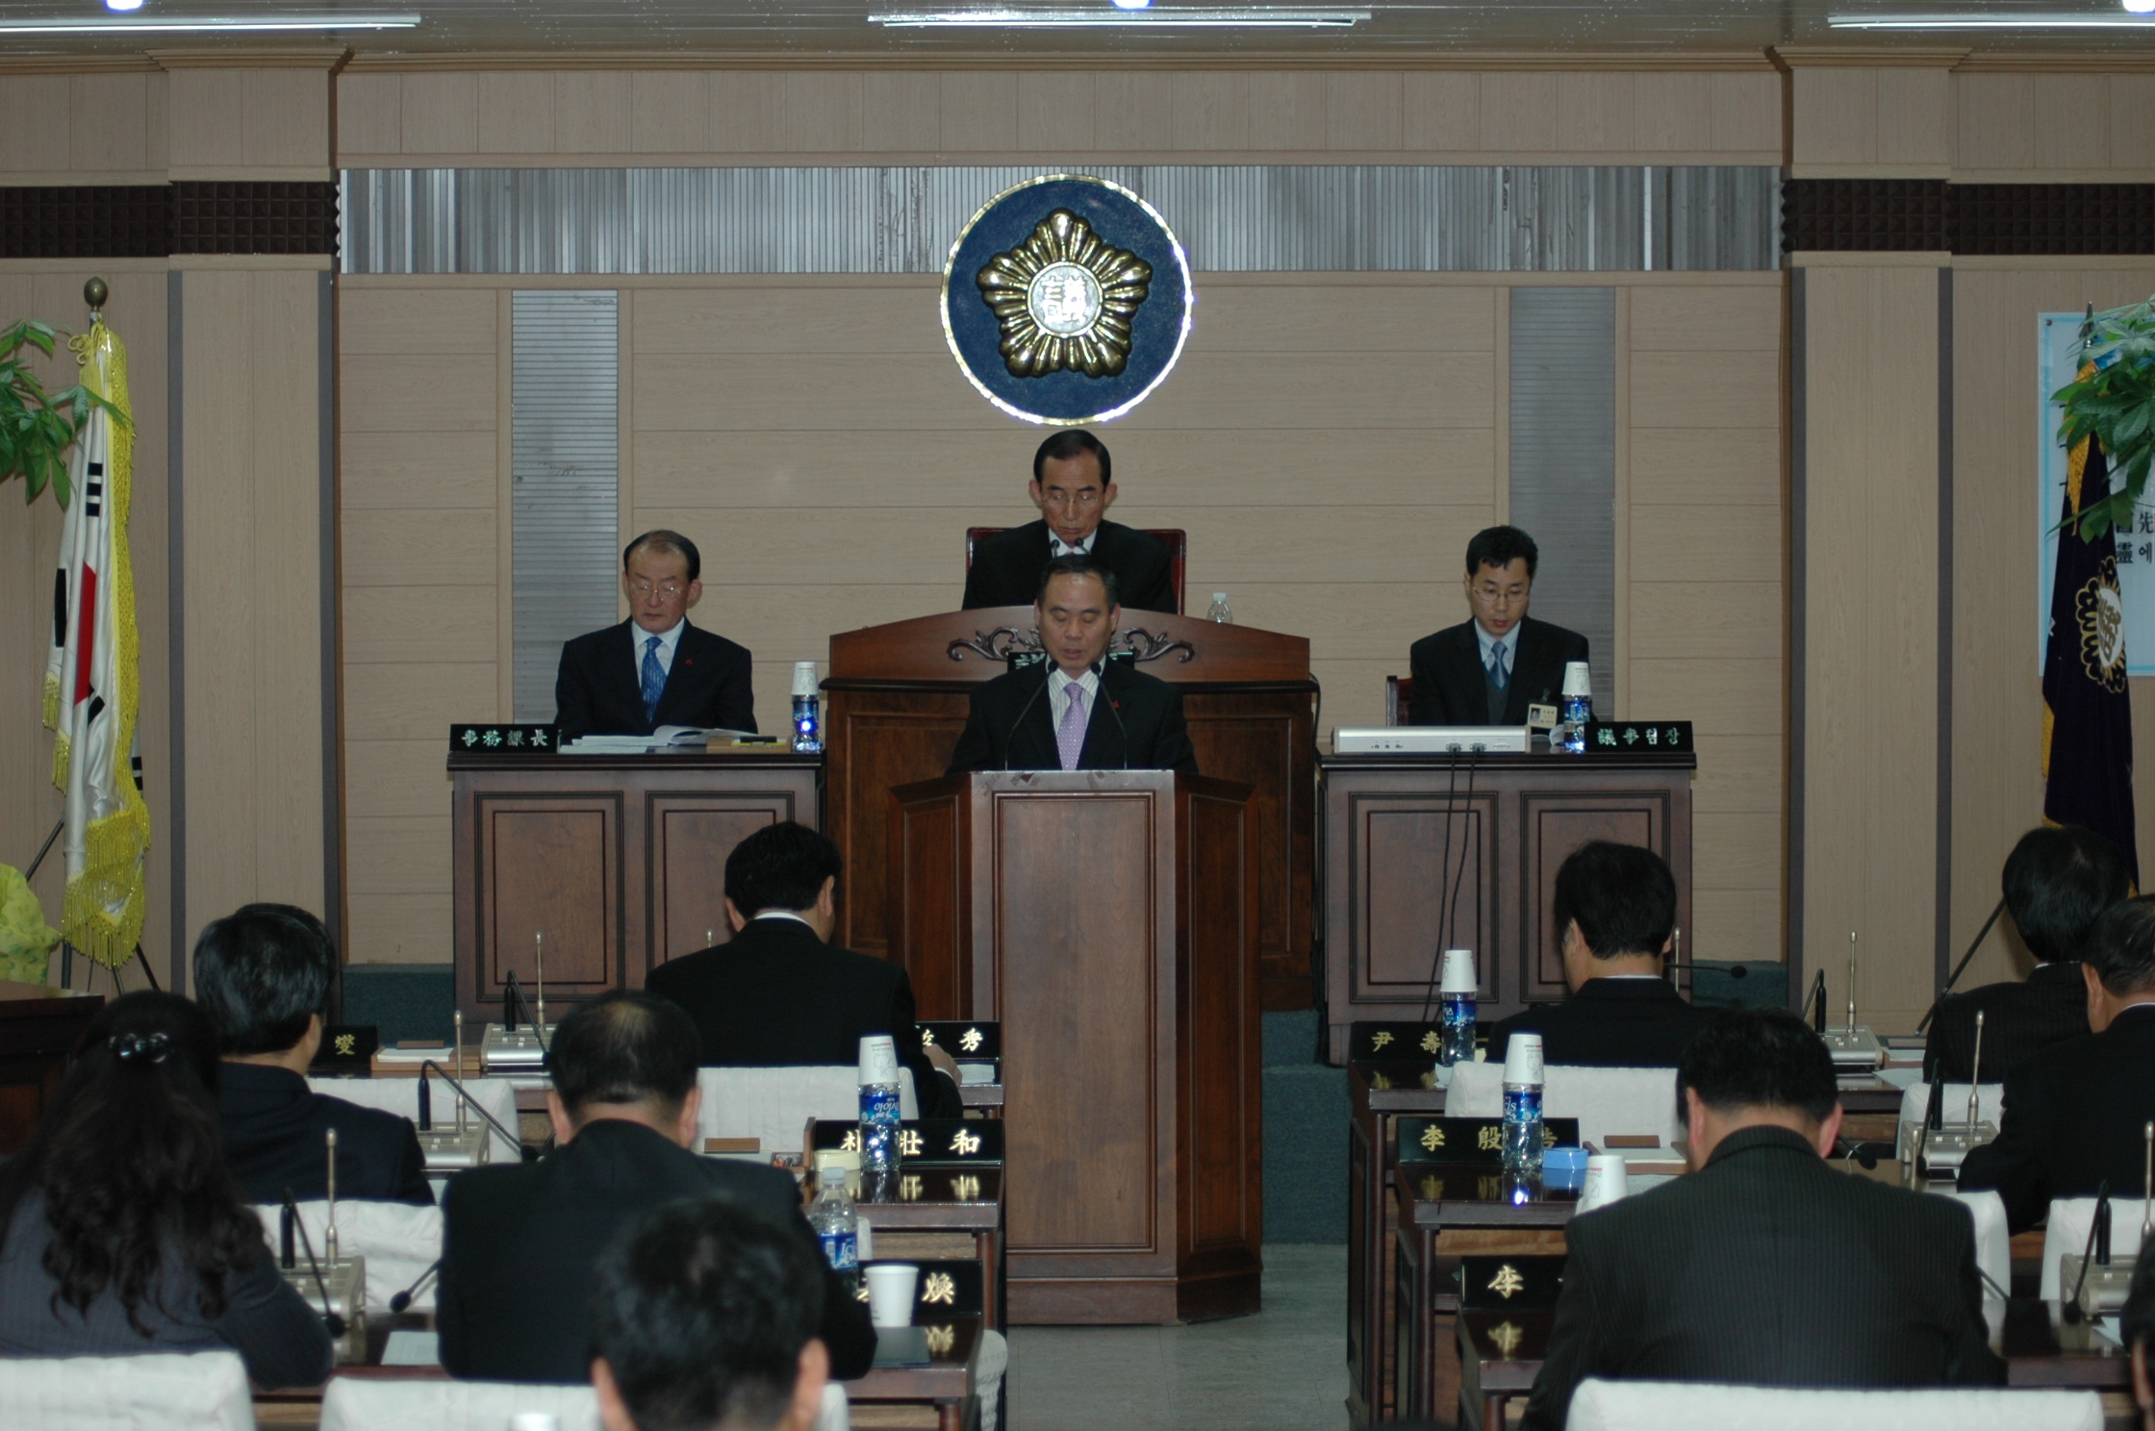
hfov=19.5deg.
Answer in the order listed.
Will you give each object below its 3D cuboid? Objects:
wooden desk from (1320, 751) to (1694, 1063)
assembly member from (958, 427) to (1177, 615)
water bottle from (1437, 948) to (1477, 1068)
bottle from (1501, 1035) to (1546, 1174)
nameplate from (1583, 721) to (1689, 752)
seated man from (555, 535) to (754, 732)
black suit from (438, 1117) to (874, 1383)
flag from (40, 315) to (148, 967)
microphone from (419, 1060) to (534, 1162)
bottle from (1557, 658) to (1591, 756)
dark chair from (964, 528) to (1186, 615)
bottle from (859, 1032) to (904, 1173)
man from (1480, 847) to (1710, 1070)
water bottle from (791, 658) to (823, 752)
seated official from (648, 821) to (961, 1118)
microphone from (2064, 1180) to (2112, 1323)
[{"bbox_3d":[1.023,0.454,15.225,0.890,0.740,0.600,0,2,0],"label":"wooden desk"},{"bbox_3d":[-0.019,-0.040,15.708,0.550,1.340,0.750,0,2,0],"label":"assembly member"},{"bbox_3d":[0.712,0.548,11.700,0.069,0.215,0.069,0,2,0],"label":"water bottle"},{"bbox_3d":[0.722,0.625,10.147,0.067,0.222,0.067,0,3,0],"label":"bottle"},{"bbox_3d":[1.345,0.051,15.069,0.262,0.071,0.055,0,3,0],"label":"nameplate"},{"bbox_3d":[-1.052,0.169,15.569,0.520,1.250,0.750,0,3,0],"label":"seated man"},{"bbox_3d":[-0.513,0.797,7.720,0.545,0.620,0.450,0,2,0],"label":"black suit"},{"bbox_3d":[-2.488,-0.188,15.900,0.280,1.650,0.240,0,2,0],"label":"flag"},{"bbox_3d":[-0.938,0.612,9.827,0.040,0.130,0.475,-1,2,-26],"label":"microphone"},{"bbox_3d":[1.201,-0.019,15.075,0.067,0.220,0.067,0,3,0],"label":"bottle"},{"bbox_3d":[0.000,0.100,15.900,0.575,1.150,0.620,0,2,0],"label":"dark chair"},{"bbox_3d":[-0.311,0.611,9.938,0.066,0.213,0.066,0,2,0],"label":"bottle"},{"bbox_3d":[0.944,0.815,11.300,0.540,1.190,0.750,0,2,-3],"label":"man"},{"bbox_3d":[-0.644,-0.015,14.979,0.066,0.218,0.066,0,2,0],"label":"water bottle"},{"bbox_3d":[-0.483,0.790,11.235,0.530,1.200,0.780,0,2,6],"label":"seated official"},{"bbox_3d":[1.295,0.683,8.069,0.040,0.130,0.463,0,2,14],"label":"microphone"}]

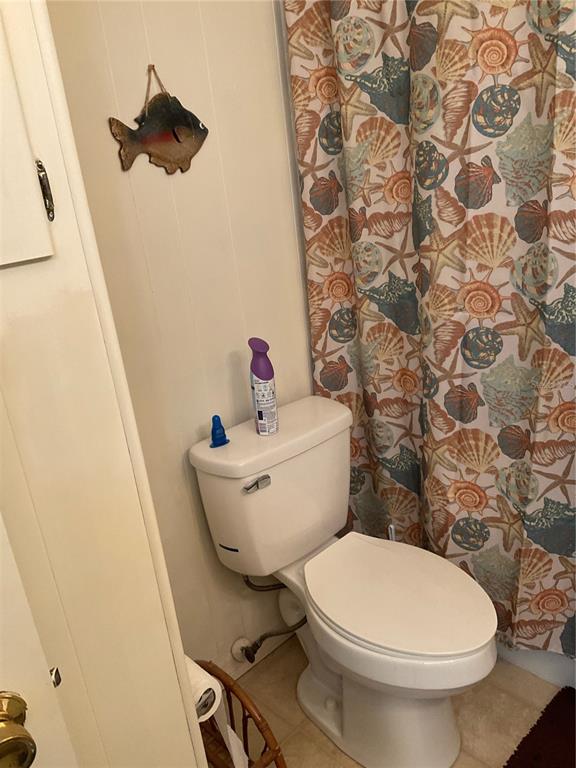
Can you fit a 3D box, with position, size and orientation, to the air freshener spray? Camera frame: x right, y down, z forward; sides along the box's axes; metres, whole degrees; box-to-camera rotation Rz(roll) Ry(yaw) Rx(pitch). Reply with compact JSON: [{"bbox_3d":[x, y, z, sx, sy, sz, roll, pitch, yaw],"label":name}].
[{"bbox_3d":[-0.058,0.004,1.535,0.057,0.236,0.059,-5,21,2],"label":"air freshener spray"}]

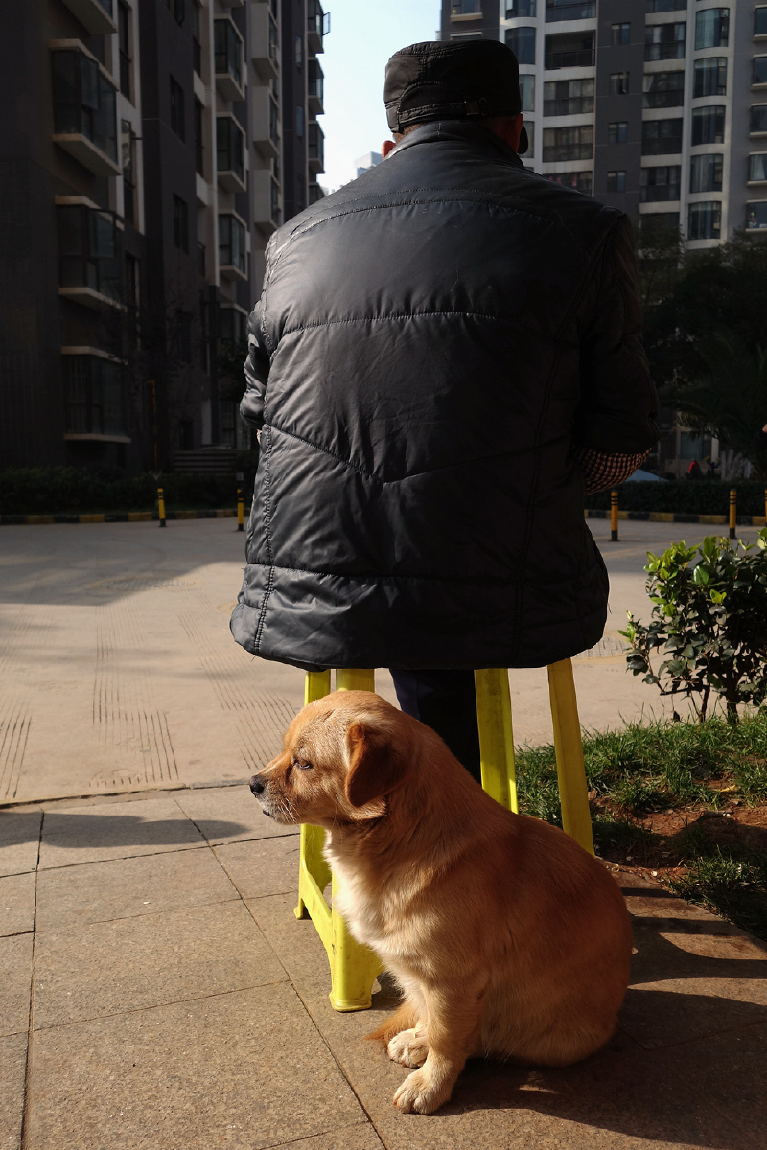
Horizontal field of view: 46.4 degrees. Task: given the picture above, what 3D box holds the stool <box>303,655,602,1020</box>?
[{"bbox_3d":[0.077,0.309,1.316,0.385,0.460,0.320,-2,0,-14],"label":"stool"}]

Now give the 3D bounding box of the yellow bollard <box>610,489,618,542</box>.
[{"bbox_3d":[3.146,-0.804,12.200,0.096,0.710,0.096,0,6,0],"label":"yellow bollard"}]

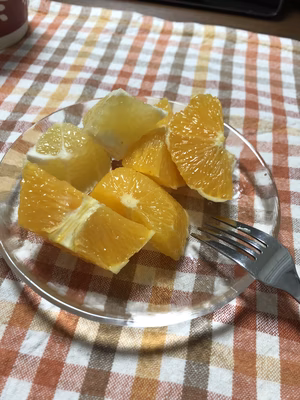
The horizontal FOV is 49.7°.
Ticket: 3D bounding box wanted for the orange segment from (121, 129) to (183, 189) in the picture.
[{"bbox_3d":[0.003,-0.028,0.200,0.040,0.034,0.038,2,55,-3],"label":"orange segment"}]

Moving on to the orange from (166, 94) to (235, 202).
[{"bbox_3d":[0.030,-0.032,0.200,0.043,0.041,0.060,-3,55,-7],"label":"orange"}]

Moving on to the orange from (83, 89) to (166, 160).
[{"bbox_3d":[-0.017,-0.047,0.207,0.053,0.035,0.040,0,55,-5],"label":"orange"}]

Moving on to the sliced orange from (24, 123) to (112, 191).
[{"bbox_3d":[-0.045,-0.026,0.190,0.048,0.036,0.040,0,55,-5],"label":"sliced orange"}]

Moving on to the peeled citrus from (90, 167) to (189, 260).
[{"bbox_3d":[-0.005,0.007,0.173,0.052,0.036,0.033,24,57,12],"label":"peeled citrus"}]

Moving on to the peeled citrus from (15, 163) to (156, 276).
[{"bbox_3d":[-0.033,0.009,0.168,0.071,0.036,0.037,23,56,11],"label":"peeled citrus"}]

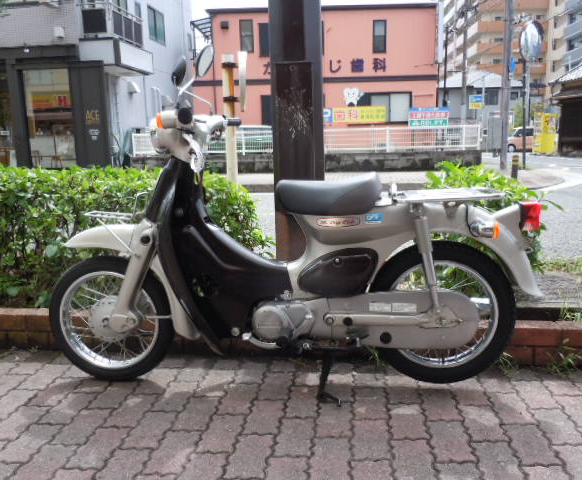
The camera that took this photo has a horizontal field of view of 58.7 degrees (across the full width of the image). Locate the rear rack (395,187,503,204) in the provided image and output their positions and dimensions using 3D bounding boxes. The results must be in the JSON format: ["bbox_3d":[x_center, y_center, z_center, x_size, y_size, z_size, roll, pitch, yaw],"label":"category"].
[{"bbox_3d":[0.486,-0.141,1.670,0.340,0.040,0.230,0,12,9],"label":"rear rack"}]

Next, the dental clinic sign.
[{"bbox_3d":[4.075,-3.617,15.200,1.140,0.560,0.060,0,10,8],"label":"dental clinic sign"}]

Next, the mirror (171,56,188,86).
[{"bbox_3d":[-0.426,-0.643,1.976,0.037,0.115,0.115,20,2,-21],"label":"mirror"}]

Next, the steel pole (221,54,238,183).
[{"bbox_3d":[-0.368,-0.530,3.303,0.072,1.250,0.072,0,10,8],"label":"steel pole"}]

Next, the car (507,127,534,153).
[{"bbox_3d":[14.711,-6.150,32.000,3.400,1.600,1.480,1,10,14],"label":"car"}]

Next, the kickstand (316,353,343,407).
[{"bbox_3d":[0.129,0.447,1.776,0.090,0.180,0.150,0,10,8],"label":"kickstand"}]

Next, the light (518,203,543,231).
[{"bbox_3d":[0.749,-0.079,1.644,0.066,0.086,0.100,0,12,9],"label":"light"}]

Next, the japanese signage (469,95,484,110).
[{"bbox_3d":[7.166,-5.312,20.000,0.530,0.600,0.060,0,10,8],"label":"japanese signage"}]

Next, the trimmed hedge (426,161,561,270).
[{"bbox_3d":[0.943,-0.086,2.550,0.660,0.600,0.520,0,10,8],"label":"trimmed hedge"}]

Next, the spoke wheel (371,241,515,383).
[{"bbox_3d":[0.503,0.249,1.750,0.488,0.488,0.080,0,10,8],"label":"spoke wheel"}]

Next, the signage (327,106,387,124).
[{"bbox_3d":[1.864,-3.664,15.200,1.900,0.490,0.060,0,10,8],"label":"signage"}]

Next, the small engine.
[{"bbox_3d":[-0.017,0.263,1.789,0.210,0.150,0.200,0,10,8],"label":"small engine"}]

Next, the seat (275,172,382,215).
[{"bbox_3d":[0.124,-0.156,1.731,0.360,0.130,0.240,0,10,8],"label":"seat"}]

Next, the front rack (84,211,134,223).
[{"bbox_3d":[-0.643,-0.091,1.849,0.165,0.030,0.165,-1,10,3],"label":"front rack"}]

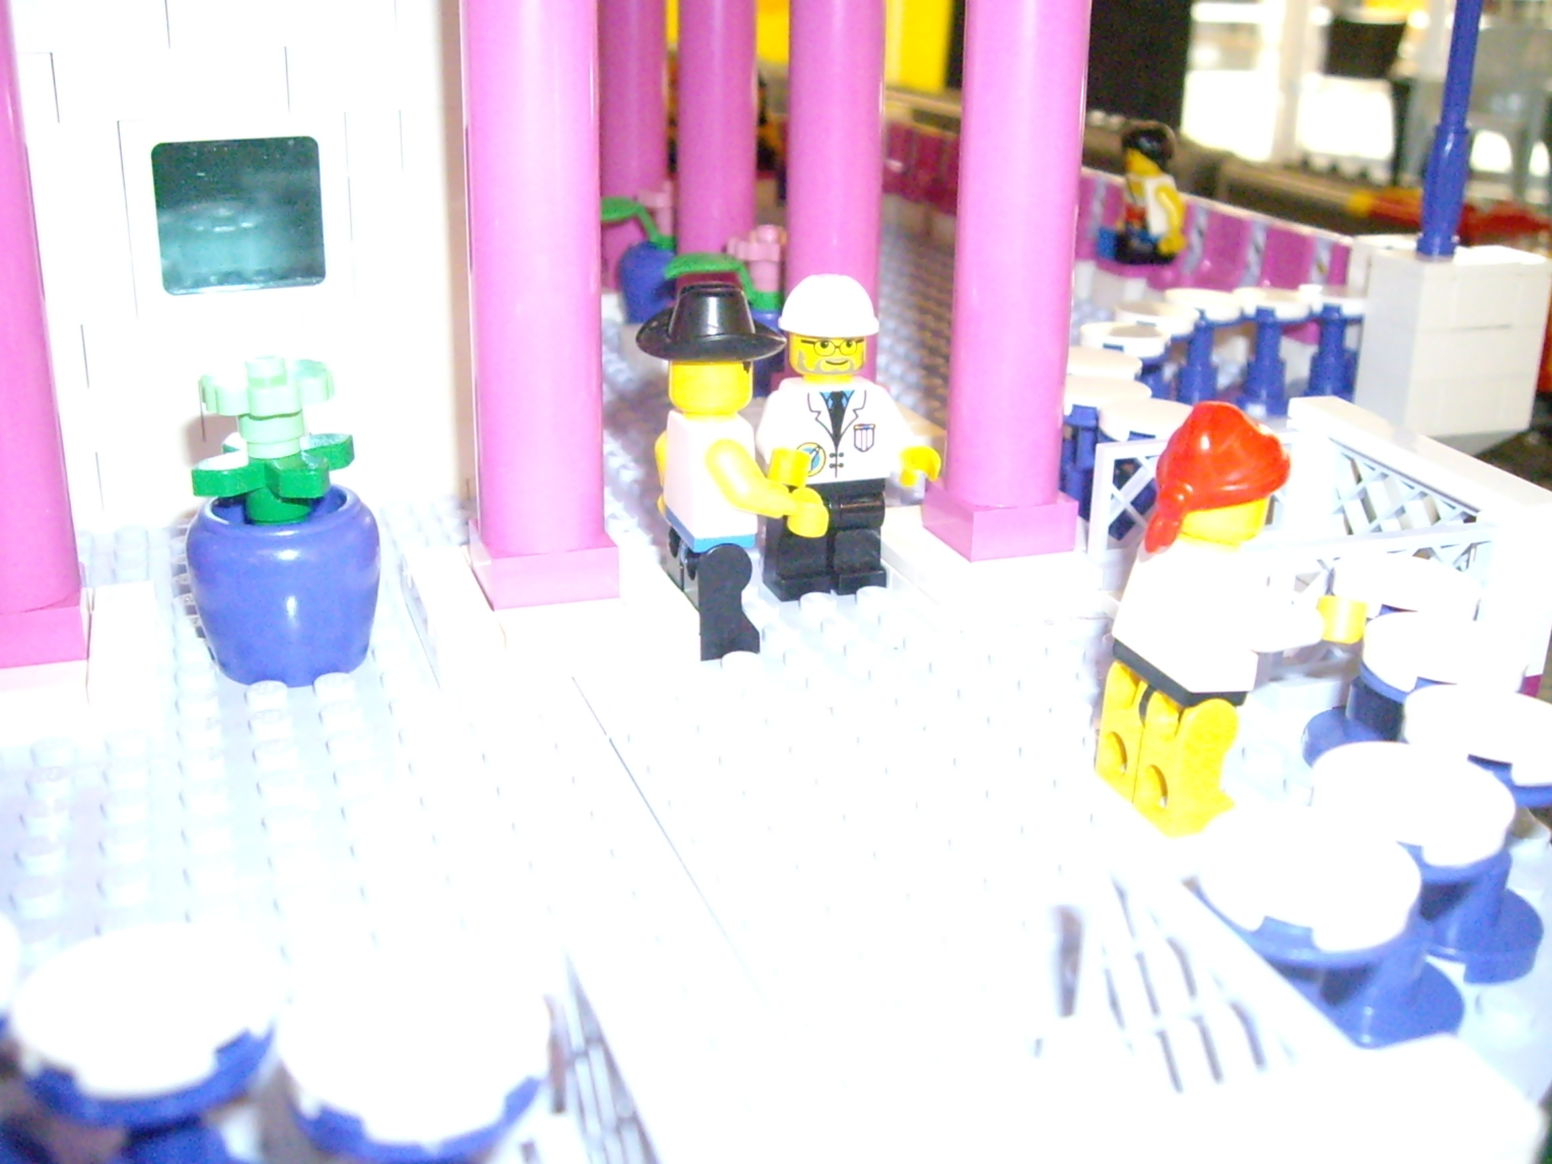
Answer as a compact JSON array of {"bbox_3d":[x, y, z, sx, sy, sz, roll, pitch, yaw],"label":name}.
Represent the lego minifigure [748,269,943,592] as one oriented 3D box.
[{"bbox_3d":[0.009,-0.018,0.226,0.025,0.043,0.018,-6,22,-19],"label":"lego minifigure"}]

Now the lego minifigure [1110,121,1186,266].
[{"bbox_3d":[0.090,-0.096,0.415,0.016,0.033,0.024,-6,22,-19],"label":"lego minifigure"}]

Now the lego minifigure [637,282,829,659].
[{"bbox_3d":[-0.006,-0.014,0.213,0.021,0.045,0.024,-6,22,-19],"label":"lego minifigure"}]

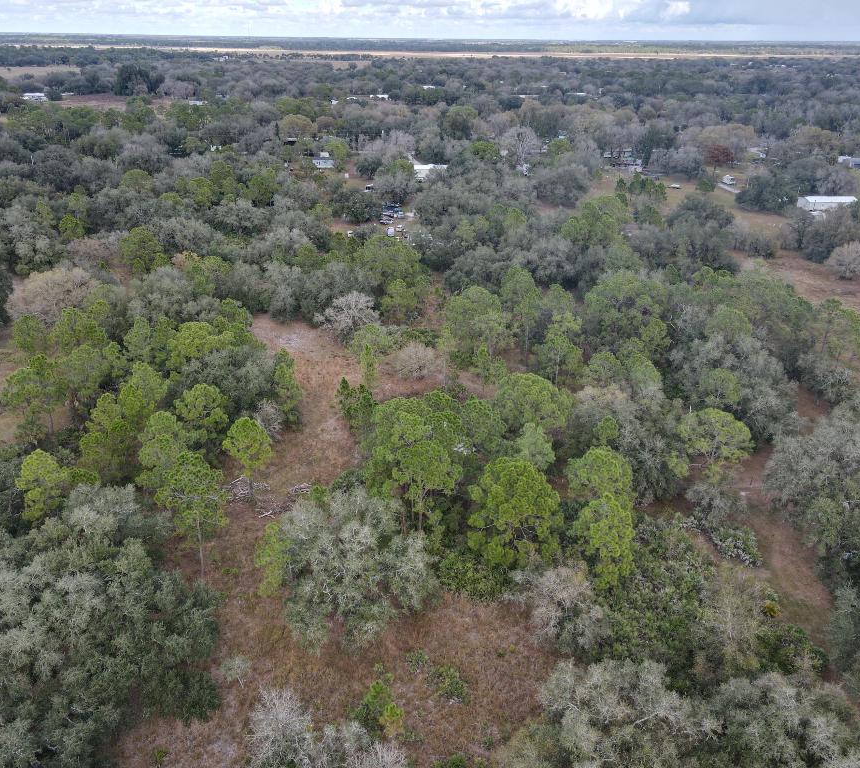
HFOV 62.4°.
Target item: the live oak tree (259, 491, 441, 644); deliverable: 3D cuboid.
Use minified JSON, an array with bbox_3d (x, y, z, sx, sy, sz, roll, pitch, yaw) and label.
[{"bbox_3d":[-8.095,20.081,77.916,17.500,15.000,18.500,1,26,0],"label":"live oak tree"}]

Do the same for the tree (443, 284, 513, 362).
[{"bbox_3d":[9.720,-11.500,143.920,13.000,15.680,11.500,2,26,4],"label":"tree"}]

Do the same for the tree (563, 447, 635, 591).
[{"bbox_3d":[19.960,16.930,83.330,8.300,18.360,8.300,8,27,15],"label":"tree"}]

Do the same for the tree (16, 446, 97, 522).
[{"bbox_3d":[-45.746,14.908,88.478,9.000,14.300,9.000,1,26,0],"label":"tree"}]

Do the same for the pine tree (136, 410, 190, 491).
[{"bbox_3d":[-37.290,10.710,99.440,7.300,14.300,7.300,-10,28,-21],"label":"pine tree"}]

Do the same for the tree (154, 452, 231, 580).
[{"bbox_3d":[-27.858,16.259,83.819,8.000,16.300,8.000,1,26,0],"label":"tree"}]

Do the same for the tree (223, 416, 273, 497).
[{"bbox_3d":[-25.950,10.950,100.540,7.000,13.090,7.000,-7,27,-15],"label":"tree"}]

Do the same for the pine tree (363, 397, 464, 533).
[{"bbox_3d":[-2.160,11.550,92.370,12.500,19.660,11.500,0,26,-1],"label":"pine tree"}]

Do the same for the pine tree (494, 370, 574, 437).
[{"bbox_3d":[15.550,5.299,109.538,12.000,14.000,12.000,1,26,0],"label":"pine tree"}]

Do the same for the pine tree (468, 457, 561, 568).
[{"bbox_3d":[10.200,16.760,85.750,10.800,16.380,10.500,4,26,8],"label":"pine tree"}]

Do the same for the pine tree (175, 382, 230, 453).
[{"bbox_3d":[-35.260,6.670,108.750,8.000,13.360,8.000,-9,28,-18],"label":"pine tree"}]

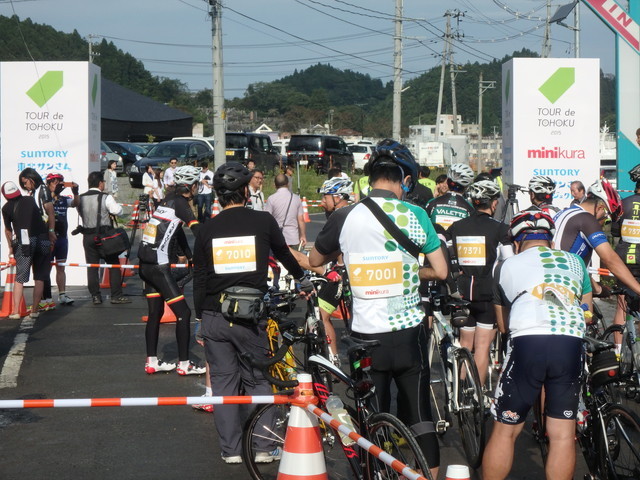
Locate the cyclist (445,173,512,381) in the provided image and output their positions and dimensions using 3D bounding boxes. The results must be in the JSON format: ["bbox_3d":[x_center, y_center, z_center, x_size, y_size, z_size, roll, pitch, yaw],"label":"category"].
[{"bbox_3d":[1.190,0.370,9.148,0.500,1.630,0.460,2,4,30],"label":"cyclist"}]

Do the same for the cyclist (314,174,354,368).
[{"bbox_3d":[0.182,0.288,10.399,0.550,1.640,0.500,-1,4,-15],"label":"cyclist"}]

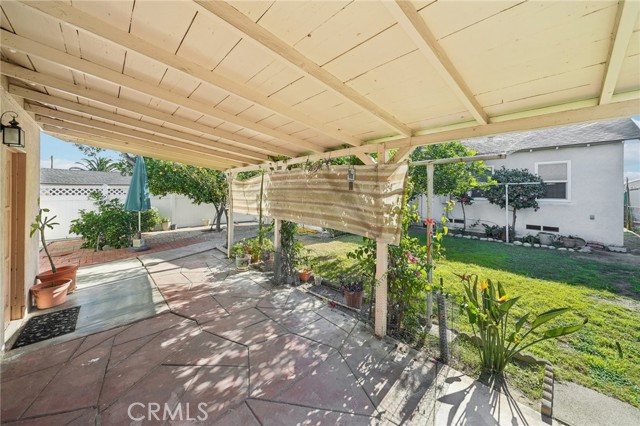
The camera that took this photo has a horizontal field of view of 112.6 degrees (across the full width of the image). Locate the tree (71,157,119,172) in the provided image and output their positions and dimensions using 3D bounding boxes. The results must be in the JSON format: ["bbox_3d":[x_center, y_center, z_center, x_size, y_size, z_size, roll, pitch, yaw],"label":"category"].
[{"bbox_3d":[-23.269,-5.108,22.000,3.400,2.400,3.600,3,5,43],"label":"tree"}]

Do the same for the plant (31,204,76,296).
[{"bbox_3d":[-4.218,0.550,3.400,0.450,1.380,0.470,3,4,39],"label":"plant"}]

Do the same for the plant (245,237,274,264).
[{"bbox_3d":[-1.348,0.836,4.750,0.600,0.620,0.500,-1,4,-16],"label":"plant"}]

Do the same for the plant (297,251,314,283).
[{"bbox_3d":[-0.264,0.941,3.750,0.310,0.560,0.290,0,3,-4],"label":"plant"}]

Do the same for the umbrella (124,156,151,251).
[{"bbox_3d":[-4.966,-0.288,5.850,0.550,2.600,0.530,-3,5,-40],"label":"umbrella"}]

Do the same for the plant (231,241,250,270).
[{"bbox_3d":[-1.612,0.867,4.350,0.390,0.610,0.380,-1,4,-20],"label":"plant"}]

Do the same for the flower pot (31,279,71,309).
[{"bbox_3d":[-3.652,1.109,2.900,0.340,0.280,0.340,3,4,38],"label":"flower pot"}]

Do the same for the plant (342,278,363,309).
[{"bbox_3d":[0.466,1.096,2.920,0.280,0.410,0.270,1,3,9],"label":"plant"}]

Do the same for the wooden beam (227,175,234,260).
[{"bbox_3d":[-2.115,0.047,5.050,0.105,2.070,0.105,-3,5,-44],"label":"wooden beam"}]

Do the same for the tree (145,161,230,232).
[{"bbox_3d":[-5.236,-0.798,8.300,2.900,2.950,2.600,-2,4,-32],"label":"tree"}]

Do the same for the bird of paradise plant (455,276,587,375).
[{"bbox_3d":[1.742,0.948,1.880,0.950,0.830,0.650,0,3,6],"label":"bird of paradise plant"}]

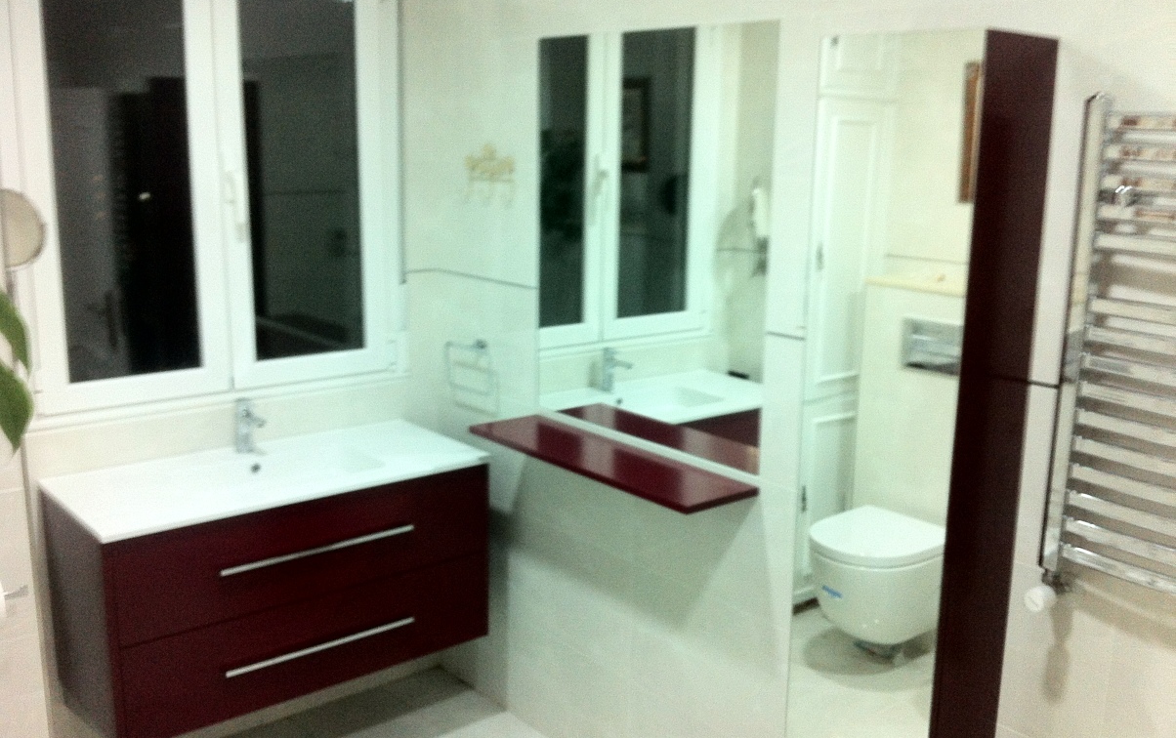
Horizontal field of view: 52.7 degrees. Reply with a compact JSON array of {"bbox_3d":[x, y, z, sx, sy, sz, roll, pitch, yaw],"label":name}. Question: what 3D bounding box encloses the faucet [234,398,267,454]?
[{"bbox_3d":[-0.885,0.161,3.125,0.045,0.145,0.147,-9,15,-38],"label":"faucet"}]

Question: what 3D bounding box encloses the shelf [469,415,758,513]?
[{"bbox_3d":[0.034,0.213,2.829,0.219,0.018,0.805,-9,15,-38],"label":"shelf"}]

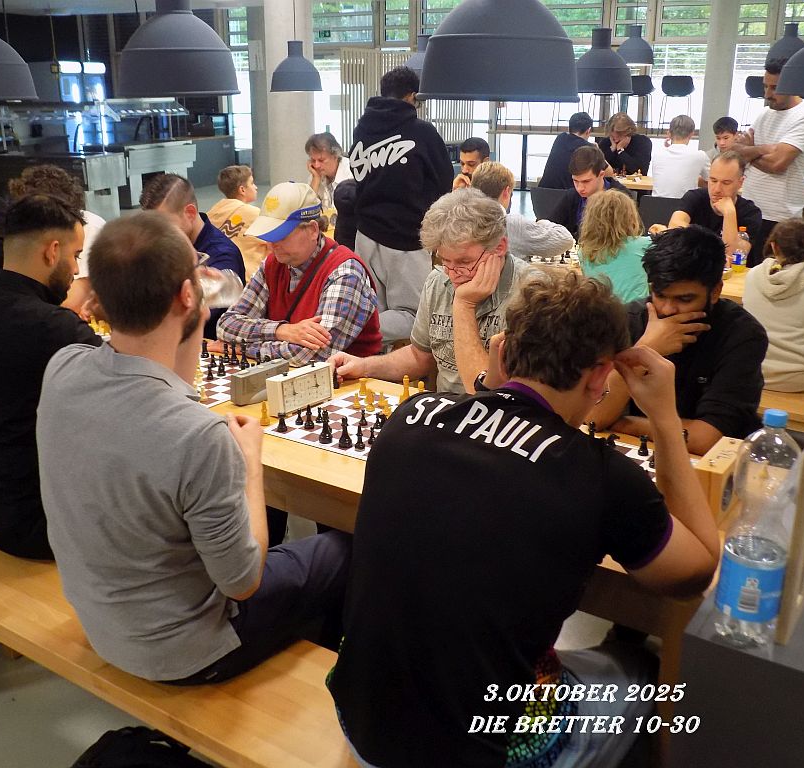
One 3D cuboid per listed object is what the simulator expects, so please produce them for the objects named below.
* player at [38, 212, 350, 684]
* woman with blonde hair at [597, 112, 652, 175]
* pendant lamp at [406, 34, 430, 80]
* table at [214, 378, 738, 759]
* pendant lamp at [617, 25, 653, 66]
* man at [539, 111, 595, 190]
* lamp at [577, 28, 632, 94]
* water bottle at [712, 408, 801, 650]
[{"bbox_3d":[-0.387,0.309,2.106,0.530,1.420,0.760,12,22,33],"label":"player"},{"bbox_3d":[2.232,-2.118,9.174,0.540,1.330,0.750,12,22,32],"label":"woman with blonde hair"},{"bbox_3d":[0.172,-2.209,6.104,0.395,0.355,0.395,0,18,0],"label":"pendant lamp"},{"bbox_3d":[-0.079,0.475,2.559,2.050,0.745,0.716,12,22,32],"label":"table"},{"bbox_3d":[2.313,-3.363,8.804,0.395,0.355,0.395,0,18,0],"label":"pendant lamp"},{"bbox_3d":[1.677,-1.876,8.403,0.520,1.330,0.780,12,22,32],"label":"man"},{"bbox_3d":[1.186,-1.934,5.304,0.395,0.355,0.395,0,18,0],"label":"lamp"},{"bbox_3d":[0.500,0.206,1.244,0.088,0.335,0.088,12,22,32],"label":"water bottle"}]

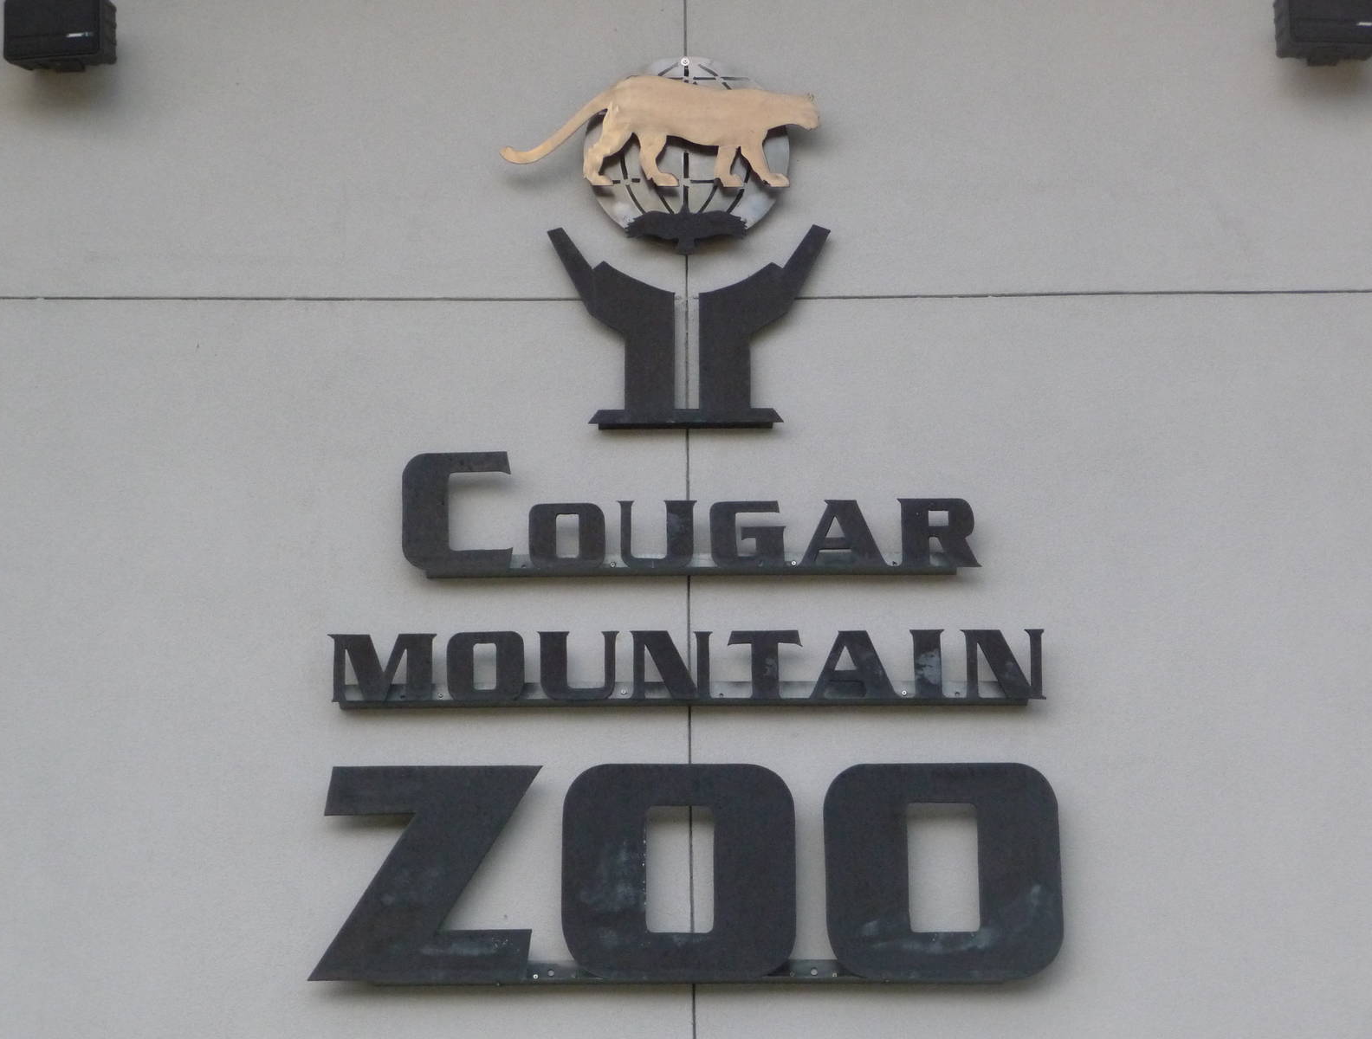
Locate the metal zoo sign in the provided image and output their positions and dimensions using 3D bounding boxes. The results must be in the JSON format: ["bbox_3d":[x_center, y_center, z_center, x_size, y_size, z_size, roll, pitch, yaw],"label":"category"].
[{"bbox_3d":[-0.004,-0.041,16.200,2.318,3.092,0.110,0,-20,0],"label":"metal zoo sign"}]

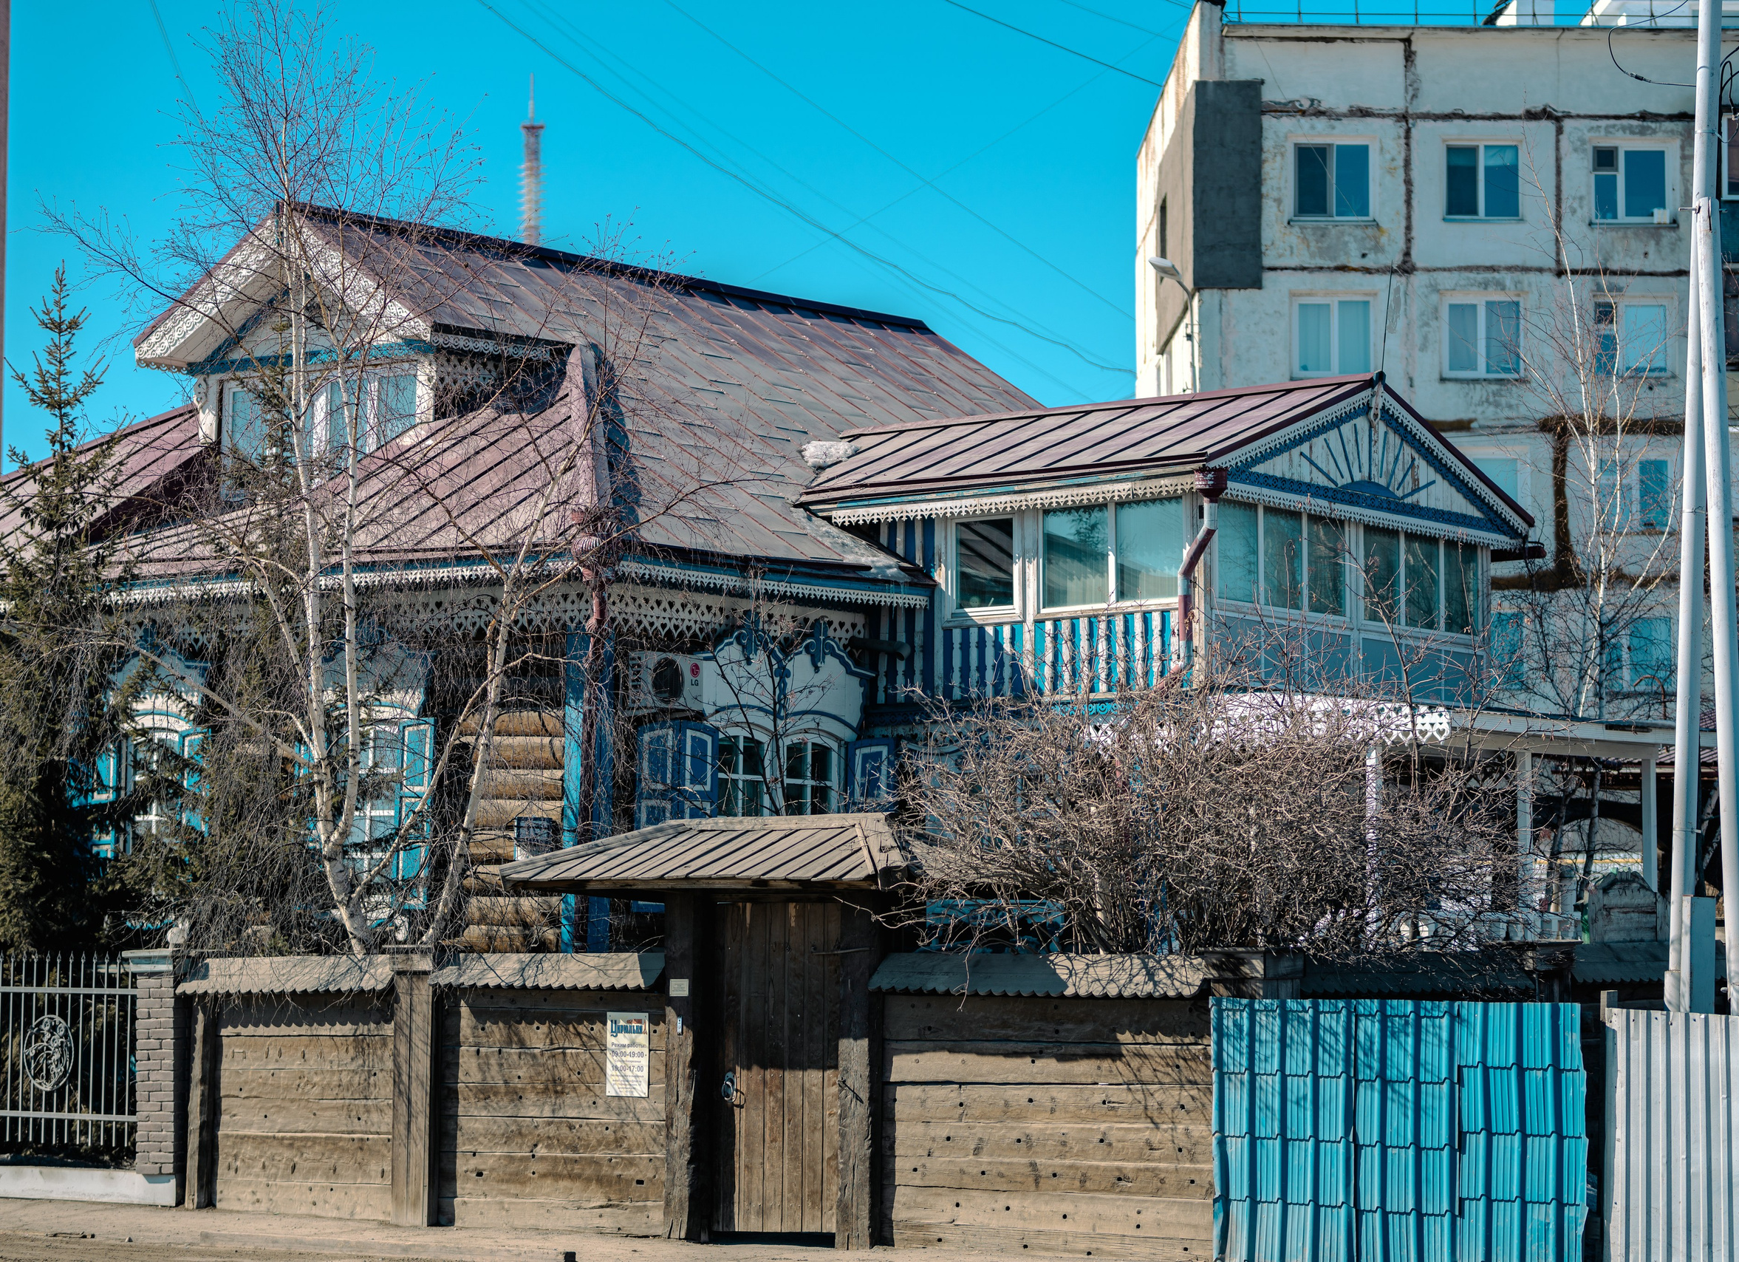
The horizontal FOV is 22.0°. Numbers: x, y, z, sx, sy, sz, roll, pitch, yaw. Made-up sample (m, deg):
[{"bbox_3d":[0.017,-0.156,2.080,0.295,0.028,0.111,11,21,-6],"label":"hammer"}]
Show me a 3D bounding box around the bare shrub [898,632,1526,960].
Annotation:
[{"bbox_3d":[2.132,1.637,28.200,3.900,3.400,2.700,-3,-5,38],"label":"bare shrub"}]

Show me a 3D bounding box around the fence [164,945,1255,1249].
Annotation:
[{"bbox_3d":[-1.361,3.065,29.500,9.300,1.920,0.500,-3,-5,38],"label":"fence"}]

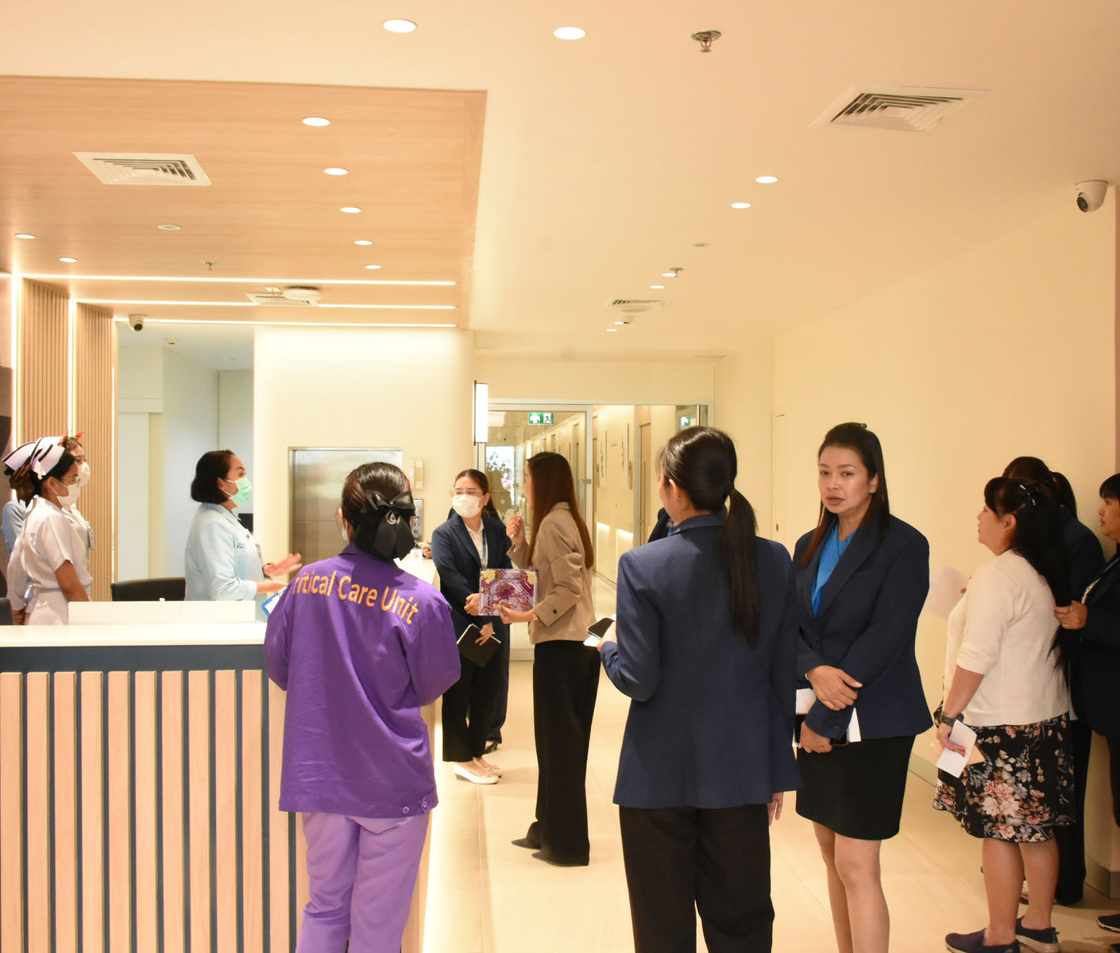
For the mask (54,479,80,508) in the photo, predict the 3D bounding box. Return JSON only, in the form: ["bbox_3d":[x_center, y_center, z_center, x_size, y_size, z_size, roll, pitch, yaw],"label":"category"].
[{"bbox_3d":[-2.223,0.084,5.400,0.090,0.130,0.140,0,0,-41],"label":"mask"}]

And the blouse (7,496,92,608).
[{"bbox_3d":[-2.178,0.321,5.100,0.340,0.500,0.420,0,0,-26],"label":"blouse"}]

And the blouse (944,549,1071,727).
[{"bbox_3d":[1.442,0.517,3.840,0.360,0.560,0.450,0,0,20],"label":"blouse"}]

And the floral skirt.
[{"bbox_3d":[1.442,0.949,3.860,0.400,0.450,0.430,0,0,26],"label":"floral skirt"}]

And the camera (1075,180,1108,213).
[{"bbox_3d":[1.892,-0.994,4.240,0.115,0.100,0.110,0,0,-6],"label":"camera"}]

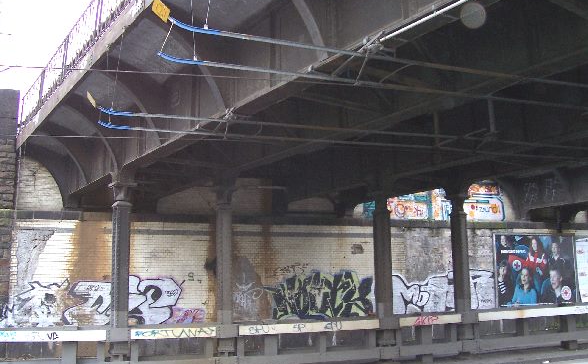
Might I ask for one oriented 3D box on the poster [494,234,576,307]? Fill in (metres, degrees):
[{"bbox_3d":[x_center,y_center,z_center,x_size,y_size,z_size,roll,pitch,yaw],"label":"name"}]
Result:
[{"bbox_3d":[8.687,3.201,19.950,3.600,2.650,0.100,2,-9,-19],"label":"poster"}]

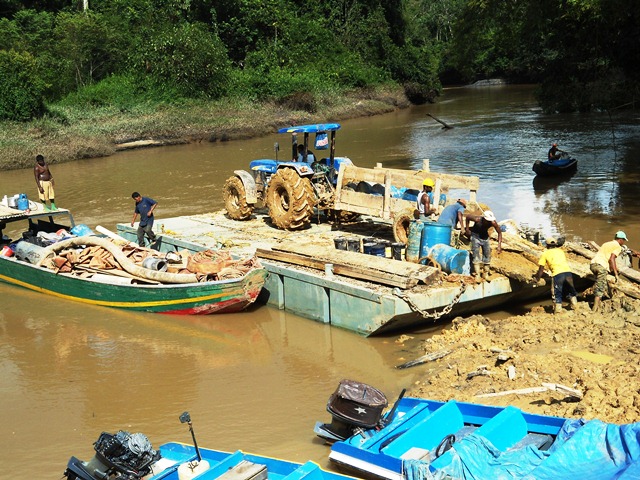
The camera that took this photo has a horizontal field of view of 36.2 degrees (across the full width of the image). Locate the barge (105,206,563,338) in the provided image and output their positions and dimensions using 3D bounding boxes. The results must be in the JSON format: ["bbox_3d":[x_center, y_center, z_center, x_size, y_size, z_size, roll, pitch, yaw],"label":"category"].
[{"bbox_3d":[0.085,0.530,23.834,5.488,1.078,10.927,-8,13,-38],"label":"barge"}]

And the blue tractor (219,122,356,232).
[{"bbox_3d":[-0.767,-1.769,26.272,2.058,2.577,3.773,-7,13,-35],"label":"blue tractor"}]

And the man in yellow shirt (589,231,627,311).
[{"bbox_3d":[5.868,0.633,20.000,0.680,1.630,0.520,-5,12,-28],"label":"man in yellow shirt"}]

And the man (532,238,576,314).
[{"bbox_3d":[4.889,0.704,20.300,0.650,1.560,0.680,-4,11,-22],"label":"man"}]

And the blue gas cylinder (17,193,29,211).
[{"bbox_3d":[-7.941,-1.021,26.200,0.300,0.450,0.300,-5,11,-17],"label":"blue gas cylinder"}]

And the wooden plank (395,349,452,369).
[{"bbox_3d":[1.797,2.066,17.140,1.155,0.060,0.200,-12,15,-22],"label":"wooden plank"}]

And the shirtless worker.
[{"bbox_3d":[-7.788,-1.631,27.800,0.580,1.630,0.380,-4,11,-22],"label":"shirtless worker"}]

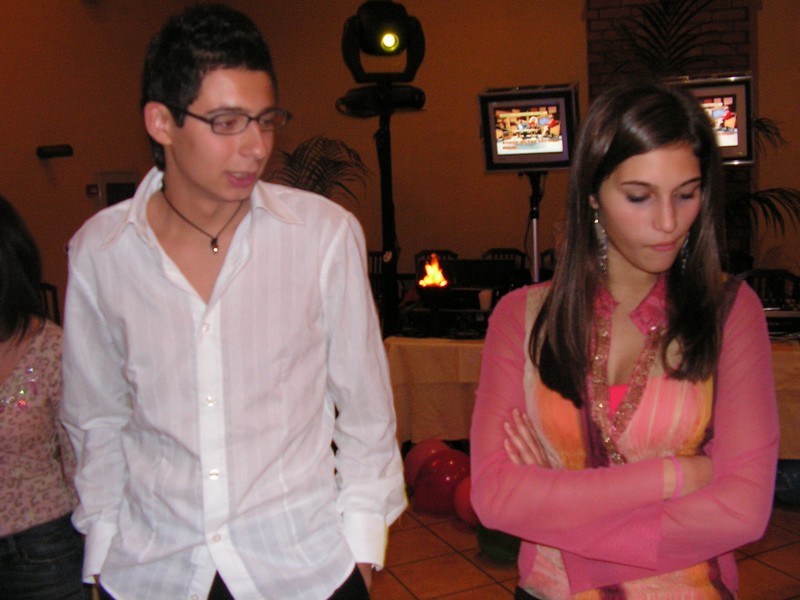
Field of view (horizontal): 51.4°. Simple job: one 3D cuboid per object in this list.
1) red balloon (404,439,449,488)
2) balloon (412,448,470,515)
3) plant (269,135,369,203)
[{"bbox_3d":[0.163,0.841,4.178,0.281,0.292,0.281,-3,7,0],"label":"red balloon"},{"bbox_3d":[0.226,0.858,3.955,0.295,0.307,0.295,-3,7,0],"label":"balloon"},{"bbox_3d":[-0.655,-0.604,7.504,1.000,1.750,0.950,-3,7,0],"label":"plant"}]

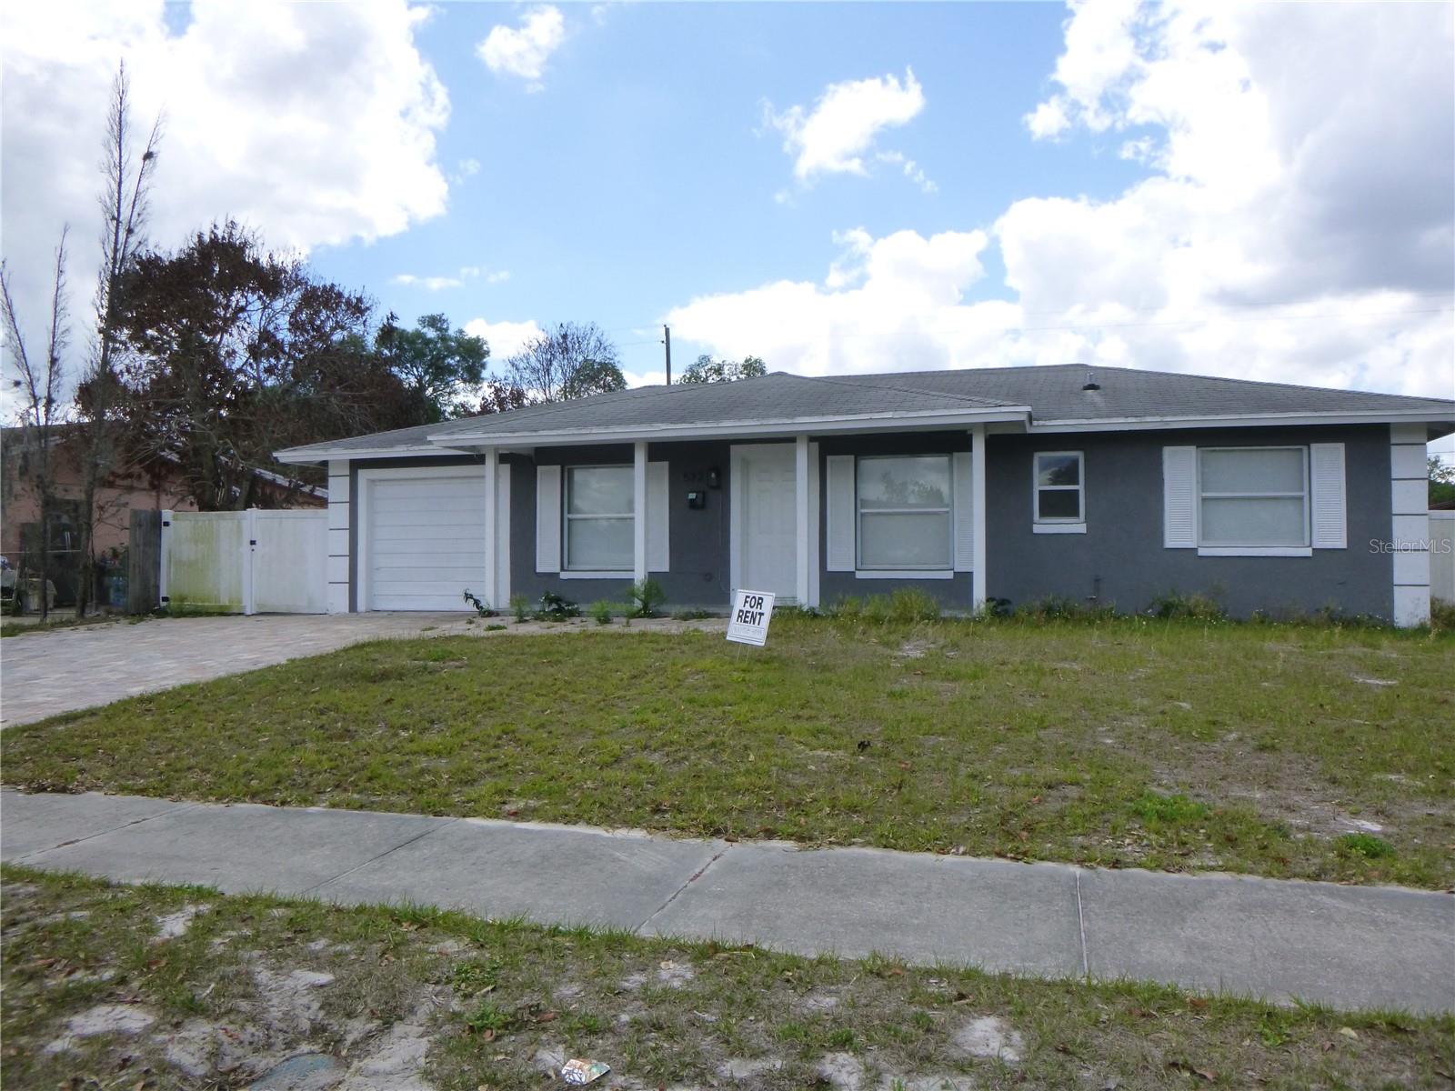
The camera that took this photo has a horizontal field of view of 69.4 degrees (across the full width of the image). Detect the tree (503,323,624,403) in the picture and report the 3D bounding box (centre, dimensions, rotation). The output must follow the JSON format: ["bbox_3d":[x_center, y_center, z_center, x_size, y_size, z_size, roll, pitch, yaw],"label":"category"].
[{"bbox_3d":[-5.550,-3.074,36.066,4.300,9.230,4.200,0,-1,0],"label":"tree"}]

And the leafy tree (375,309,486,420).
[{"bbox_3d":[-9.228,-2.925,33.062,4.200,8.820,4.200,0,-1,0],"label":"leafy tree"}]

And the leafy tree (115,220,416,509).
[{"bbox_3d":[-10.334,-2.990,23.562,6.700,8.580,6.000,0,-1,0],"label":"leafy tree"}]

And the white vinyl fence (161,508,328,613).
[{"bbox_3d":[-8.220,0.281,17.900,3.350,1.800,0.130,0,-1,17],"label":"white vinyl fence"}]

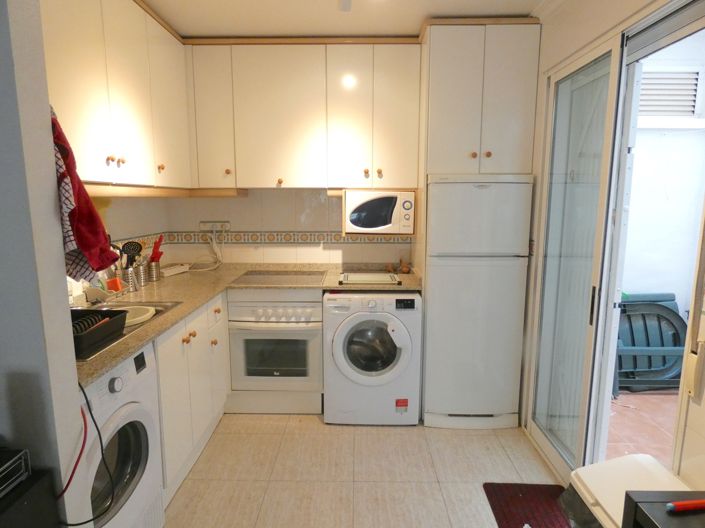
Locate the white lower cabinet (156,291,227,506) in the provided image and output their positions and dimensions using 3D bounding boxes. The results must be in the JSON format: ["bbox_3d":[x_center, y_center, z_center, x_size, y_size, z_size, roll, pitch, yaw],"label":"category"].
[{"bbox_3d":[-1.115,0.658,2.207,0.568,0.872,0.857,0,9,1],"label":"white lower cabinet"}]

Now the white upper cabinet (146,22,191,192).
[{"bbox_3d":[-1.229,-0.891,2.362,0.356,0.871,0.469,0,9,1],"label":"white upper cabinet"}]

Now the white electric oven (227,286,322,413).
[{"bbox_3d":[-0.487,0.548,2.902,0.587,0.875,0.567,0,9,1],"label":"white electric oven"}]

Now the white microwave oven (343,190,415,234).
[{"bbox_3d":[0.181,-0.363,2.850,0.460,0.273,0.337,0,9,1],"label":"white microwave oven"}]

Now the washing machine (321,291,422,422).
[{"bbox_3d":[0.125,0.566,2.827,0.594,0.865,0.560,0,9,1],"label":"washing machine"}]

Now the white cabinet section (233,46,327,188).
[{"bbox_3d":[-0.457,-0.958,2.780,0.595,0.868,0.354,0,9,1],"label":"white cabinet section"}]

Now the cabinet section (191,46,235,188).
[{"bbox_3d":[-0.877,-0.960,2.785,0.246,0.868,0.354,0,9,1],"label":"cabinet section"}]

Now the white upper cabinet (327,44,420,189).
[{"bbox_3d":[0.136,-0.955,2.772,0.590,0.868,0.354,0,9,1],"label":"white upper cabinet"}]

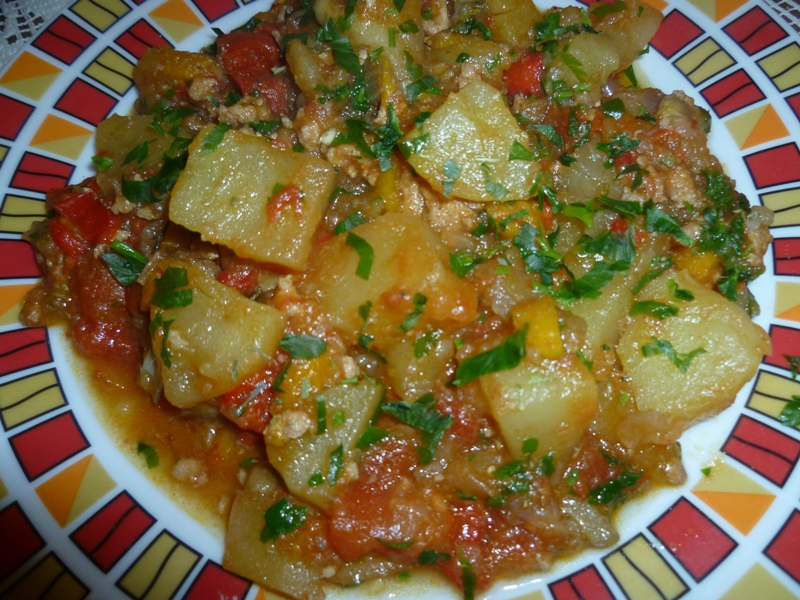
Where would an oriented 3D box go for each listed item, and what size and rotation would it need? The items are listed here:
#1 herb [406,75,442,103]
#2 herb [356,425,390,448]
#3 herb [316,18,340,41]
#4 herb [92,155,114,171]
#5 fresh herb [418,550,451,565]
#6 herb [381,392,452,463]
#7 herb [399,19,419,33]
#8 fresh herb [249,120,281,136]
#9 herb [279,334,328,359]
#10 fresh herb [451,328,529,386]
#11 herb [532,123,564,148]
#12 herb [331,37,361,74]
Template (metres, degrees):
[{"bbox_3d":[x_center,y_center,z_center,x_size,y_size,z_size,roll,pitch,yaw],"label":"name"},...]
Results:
[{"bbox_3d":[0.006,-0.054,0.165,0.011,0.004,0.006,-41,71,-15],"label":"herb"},{"bbox_3d":[-0.006,0.033,0.155,0.007,0.003,0.003,-21,67,-7],"label":"herb"},{"bbox_3d":[-0.022,-0.086,0.208,0.006,0.004,0.010,28,70,14],"label":"herb"},{"bbox_3d":[-0.090,-0.042,0.196,0.005,0.003,0.004,6,66,5],"label":"herb"},{"bbox_3d":[0.008,0.060,0.152,0.007,0.003,0.003,-1,66,2],"label":"fresh herb"},{"bbox_3d":[0.006,0.030,0.161,0.012,0.006,0.017,-34,69,-12],"label":"herb"},{"bbox_3d":[0.003,-0.088,0.207,0.006,0.003,0.004,-7,66,-1],"label":"herb"},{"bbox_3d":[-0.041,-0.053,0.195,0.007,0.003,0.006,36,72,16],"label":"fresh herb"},{"bbox_3d":[-0.024,0.012,0.163,0.012,0.004,0.005,6,66,5],"label":"herb"},{"bbox_3d":[0.021,0.013,0.155,0.020,0.005,0.004,-35,69,-13],"label":"fresh herb"},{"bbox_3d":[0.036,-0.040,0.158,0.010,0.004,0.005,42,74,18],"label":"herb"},{"bbox_3d":[-0.017,-0.076,0.203,0.006,0.004,0.015,-20,67,-6],"label":"herb"}]

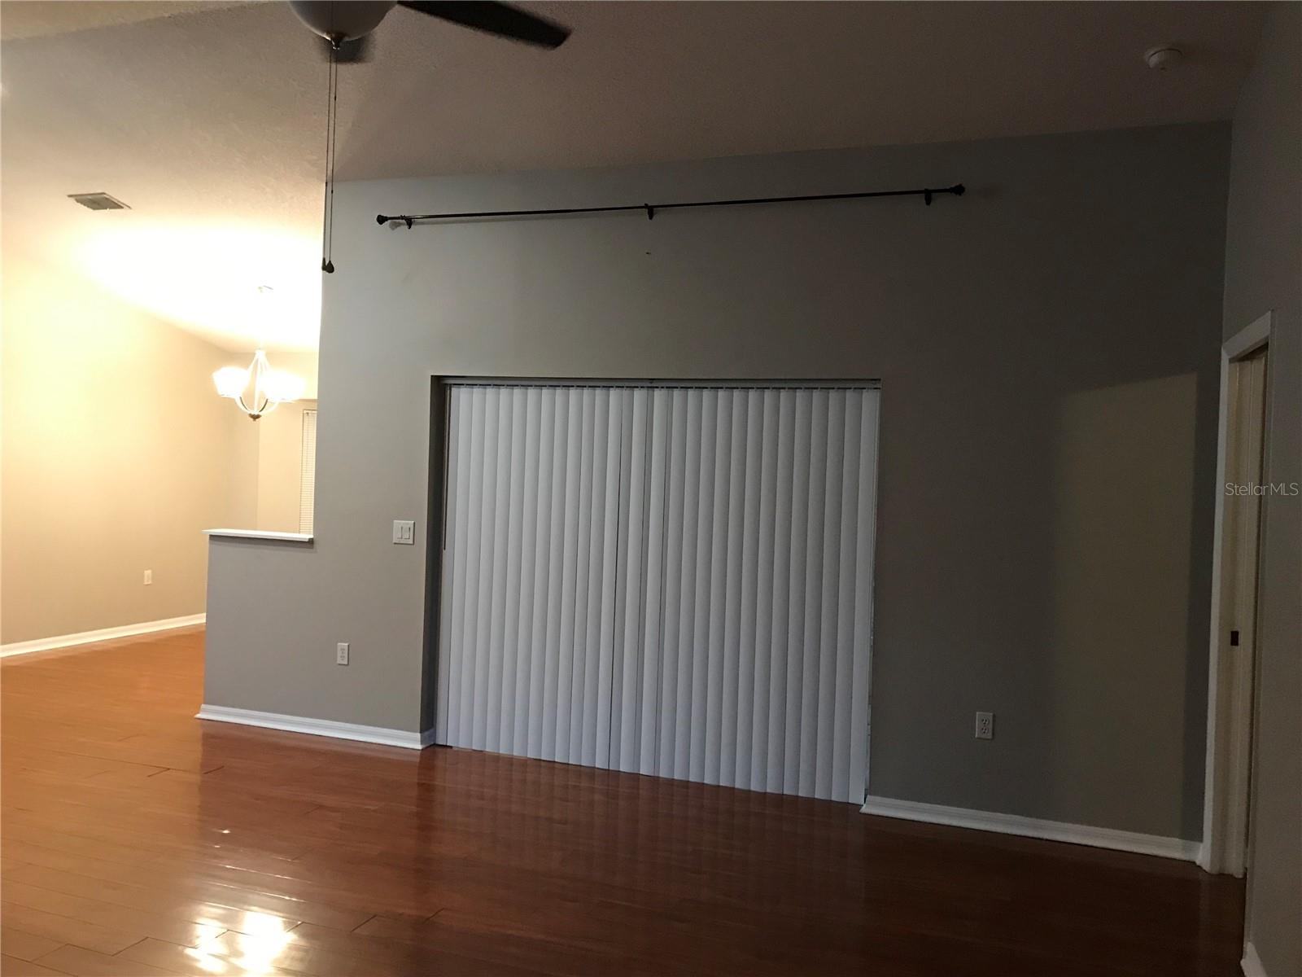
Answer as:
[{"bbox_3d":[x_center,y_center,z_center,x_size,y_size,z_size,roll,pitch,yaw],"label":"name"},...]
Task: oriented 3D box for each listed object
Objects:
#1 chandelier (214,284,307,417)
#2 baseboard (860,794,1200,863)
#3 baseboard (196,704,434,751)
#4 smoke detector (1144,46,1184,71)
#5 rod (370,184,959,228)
[{"bbox_3d":[-2.902,-1.000,7.785,0.640,0.970,0.640,2,1,19],"label":"chandelier"},{"bbox_3d":[1.626,1.477,4.612,1.390,0.083,0.020,2,1,19],"label":"baseboard"},{"bbox_3d":[-1.917,1.330,5.927,1.500,0.083,0.130,2,1,19],"label":"baseboard"},{"bbox_3d":[1.936,-1.623,3.974,0.140,0.045,0.140,2,-13,19],"label":"smoke detector"},{"bbox_3d":[-0.040,-1.369,5.158,3.025,0.068,0.100,2,1,19],"label":"rod"}]

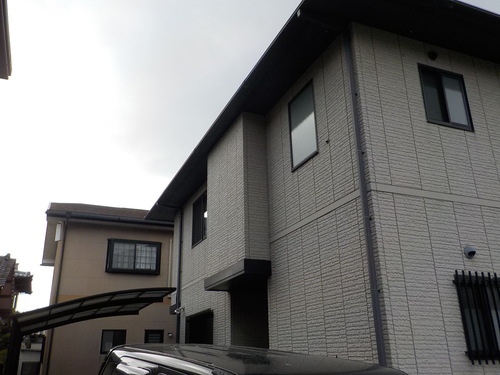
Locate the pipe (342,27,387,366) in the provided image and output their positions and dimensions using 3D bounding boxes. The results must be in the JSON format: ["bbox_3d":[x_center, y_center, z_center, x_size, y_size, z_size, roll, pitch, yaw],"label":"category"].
[{"bbox_3d":[1.298,0.330,4.773,0.075,5.250,0.075,7,-21,-21],"label":"pipe"}]

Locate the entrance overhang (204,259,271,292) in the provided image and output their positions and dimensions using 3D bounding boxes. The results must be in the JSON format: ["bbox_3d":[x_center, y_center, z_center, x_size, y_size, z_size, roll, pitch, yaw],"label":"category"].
[{"bbox_3d":[-0.271,1.643,7.919,0.480,0.250,2.200,7,-21,-21],"label":"entrance overhang"}]

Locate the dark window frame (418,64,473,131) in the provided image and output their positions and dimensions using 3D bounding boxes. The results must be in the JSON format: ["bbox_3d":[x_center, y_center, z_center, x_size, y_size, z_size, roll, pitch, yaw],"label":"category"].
[{"bbox_3d":[2.662,-1.219,5.869,0.820,0.910,0.090,7,-21,-21],"label":"dark window frame"}]

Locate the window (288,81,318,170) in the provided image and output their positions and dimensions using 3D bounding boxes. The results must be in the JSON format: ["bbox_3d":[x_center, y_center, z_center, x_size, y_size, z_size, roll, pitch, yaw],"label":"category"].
[{"bbox_3d":[0.796,-0.927,6.610,0.090,1.190,0.780,7,-21,-21],"label":"window"}]

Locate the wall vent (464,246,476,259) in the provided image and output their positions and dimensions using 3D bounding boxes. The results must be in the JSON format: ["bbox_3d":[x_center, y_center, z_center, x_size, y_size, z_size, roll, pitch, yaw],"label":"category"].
[{"bbox_3d":[2.586,0.762,5.076,0.130,0.135,0.090,7,-21,-21],"label":"wall vent"}]

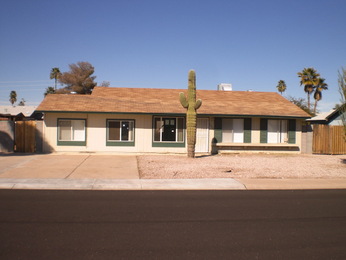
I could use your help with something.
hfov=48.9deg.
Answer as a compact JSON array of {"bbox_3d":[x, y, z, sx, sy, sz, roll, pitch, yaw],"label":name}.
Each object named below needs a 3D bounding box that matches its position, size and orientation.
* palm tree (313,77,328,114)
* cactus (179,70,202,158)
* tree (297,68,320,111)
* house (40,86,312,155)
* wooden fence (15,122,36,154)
[{"bbox_3d":[20.359,-2.985,53.046,2.440,8.673,2.440,1,1,-8],"label":"palm tree"},{"bbox_3d":[0.913,-0.811,19.500,1.170,4.509,0.650,1,1,-8],"label":"cactus"},{"bbox_3d":[18.461,-3.541,52.052,3.078,9.747,3.078,1,1,-8],"label":"tree"},{"bbox_3d":[-0.294,-0.780,27.073,15.963,4.189,10.560,1,1,-8],"label":"house"},{"bbox_3d":[-8.297,0.403,21.426,1.183,1.763,0.070,1,1,-8],"label":"wooden fence"}]

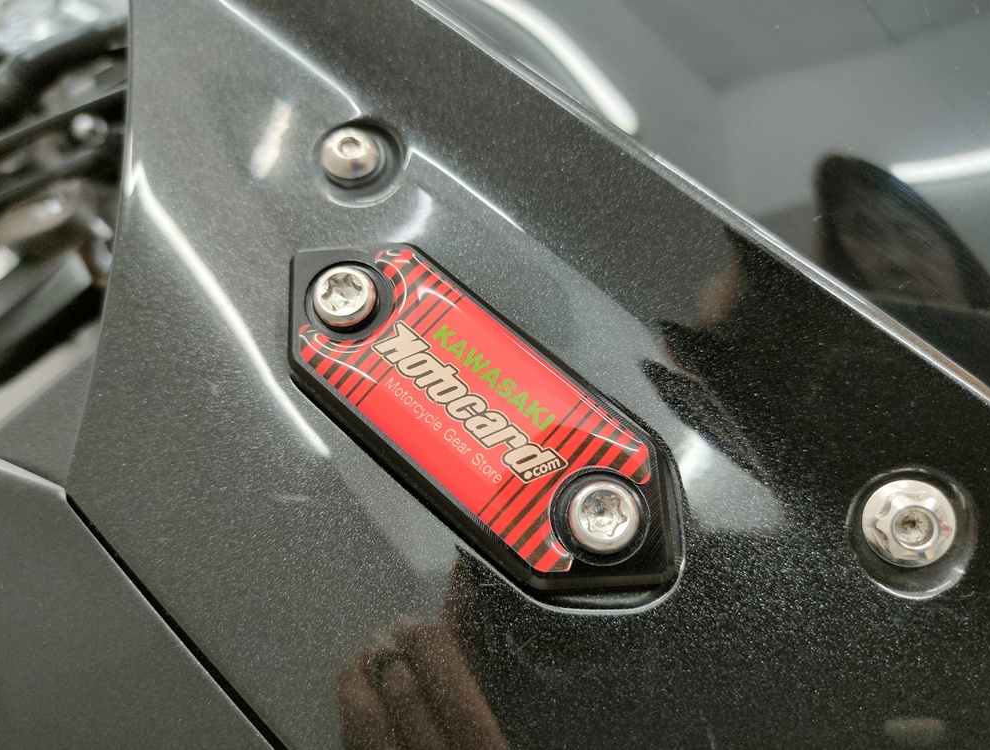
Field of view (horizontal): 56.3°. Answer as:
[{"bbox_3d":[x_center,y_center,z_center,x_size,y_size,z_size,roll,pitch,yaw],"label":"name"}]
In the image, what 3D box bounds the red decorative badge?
[{"bbox_3d":[-0.004,0.005,0.138,0.077,0.007,0.027,40,80,16],"label":"red decorative badge"}]

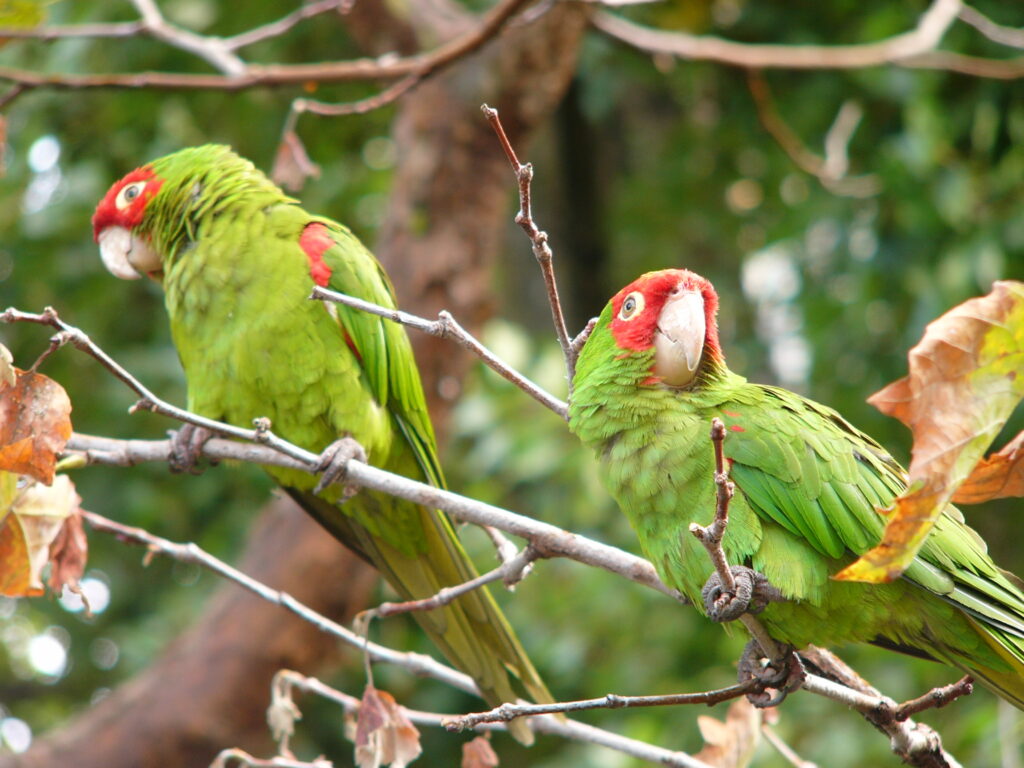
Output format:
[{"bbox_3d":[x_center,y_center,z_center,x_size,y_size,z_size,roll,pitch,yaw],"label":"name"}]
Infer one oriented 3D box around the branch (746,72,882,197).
[{"bbox_3d":[0.149,-0.123,3.500,0.066,0.062,0.030,0,-5,0],"label":"branch"}]

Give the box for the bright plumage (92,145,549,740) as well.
[{"bbox_3d":[-0.075,0.023,2.800,0.175,0.238,0.105,4,-7,-41],"label":"bright plumage"}]

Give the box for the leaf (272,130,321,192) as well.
[{"bbox_3d":[-0.093,-0.096,3.050,0.021,0.027,0.014,1,-5,-6],"label":"leaf"}]

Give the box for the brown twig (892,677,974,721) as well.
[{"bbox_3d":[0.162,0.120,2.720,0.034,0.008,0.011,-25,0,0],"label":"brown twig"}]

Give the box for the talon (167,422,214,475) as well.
[{"bbox_3d":[-0.126,0.025,2.780,0.023,0.020,0.019,5,-7,-43],"label":"talon"}]

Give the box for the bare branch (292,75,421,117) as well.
[{"bbox_3d":[-0.067,-0.123,3.050,0.056,0.013,0.015,-12,0,0],"label":"bare branch"}]

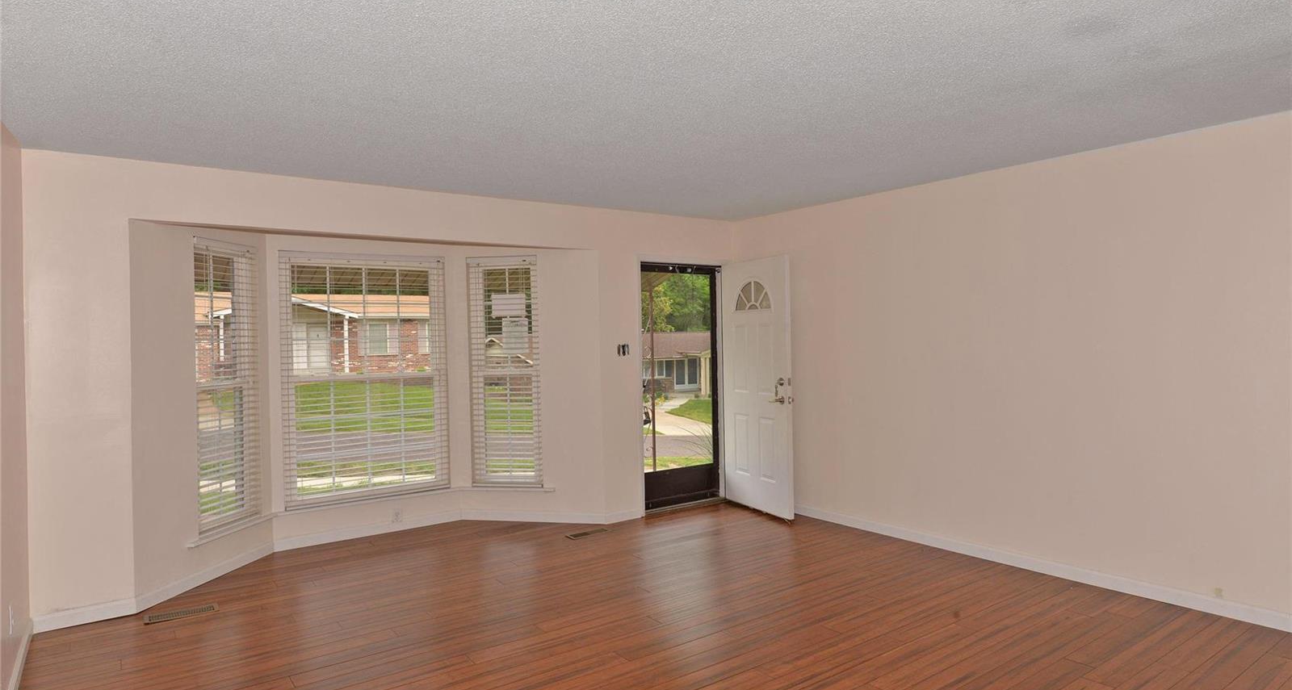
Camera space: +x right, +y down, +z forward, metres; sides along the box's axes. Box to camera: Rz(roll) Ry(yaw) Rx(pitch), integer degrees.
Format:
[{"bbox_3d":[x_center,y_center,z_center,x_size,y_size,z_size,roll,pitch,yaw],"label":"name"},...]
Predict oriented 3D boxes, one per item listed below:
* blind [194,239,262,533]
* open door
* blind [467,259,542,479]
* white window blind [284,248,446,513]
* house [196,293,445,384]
[{"bbox_3d":[-2.701,0.246,4.848,0.055,1.809,0.571,-1,1,9],"label":"blind"},{"bbox_3d":[0.904,0.329,6.181,0.045,2.030,0.910,-1,1,-26],"label":"open door"},{"bbox_3d":[-1.114,0.216,5.988,0.594,1.828,0.055,-1,1,10],"label":"blind"},{"bbox_3d":[-2.073,0.239,5.652,1.218,1.828,0.055,-1,1,-37],"label":"white window blind"},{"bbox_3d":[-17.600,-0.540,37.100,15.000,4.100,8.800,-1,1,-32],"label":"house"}]

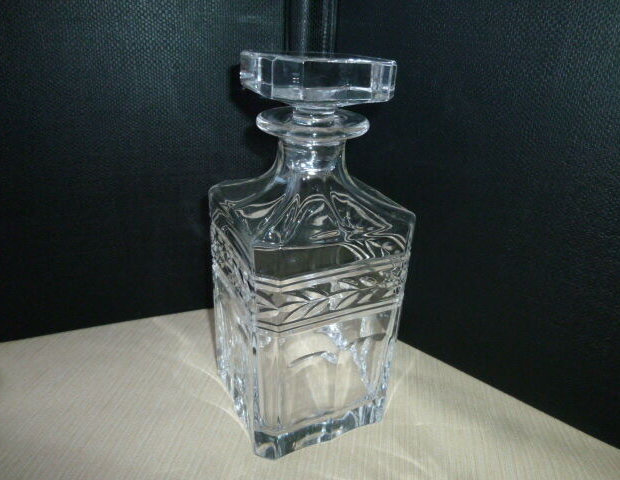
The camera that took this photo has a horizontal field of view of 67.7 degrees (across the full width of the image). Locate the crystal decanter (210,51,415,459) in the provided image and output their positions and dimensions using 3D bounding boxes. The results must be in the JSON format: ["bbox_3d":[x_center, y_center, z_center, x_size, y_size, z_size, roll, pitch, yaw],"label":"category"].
[{"bbox_3d":[-0.002,0.007,0.290,0.097,0.226,0.097,-9,26,-26],"label":"crystal decanter"}]

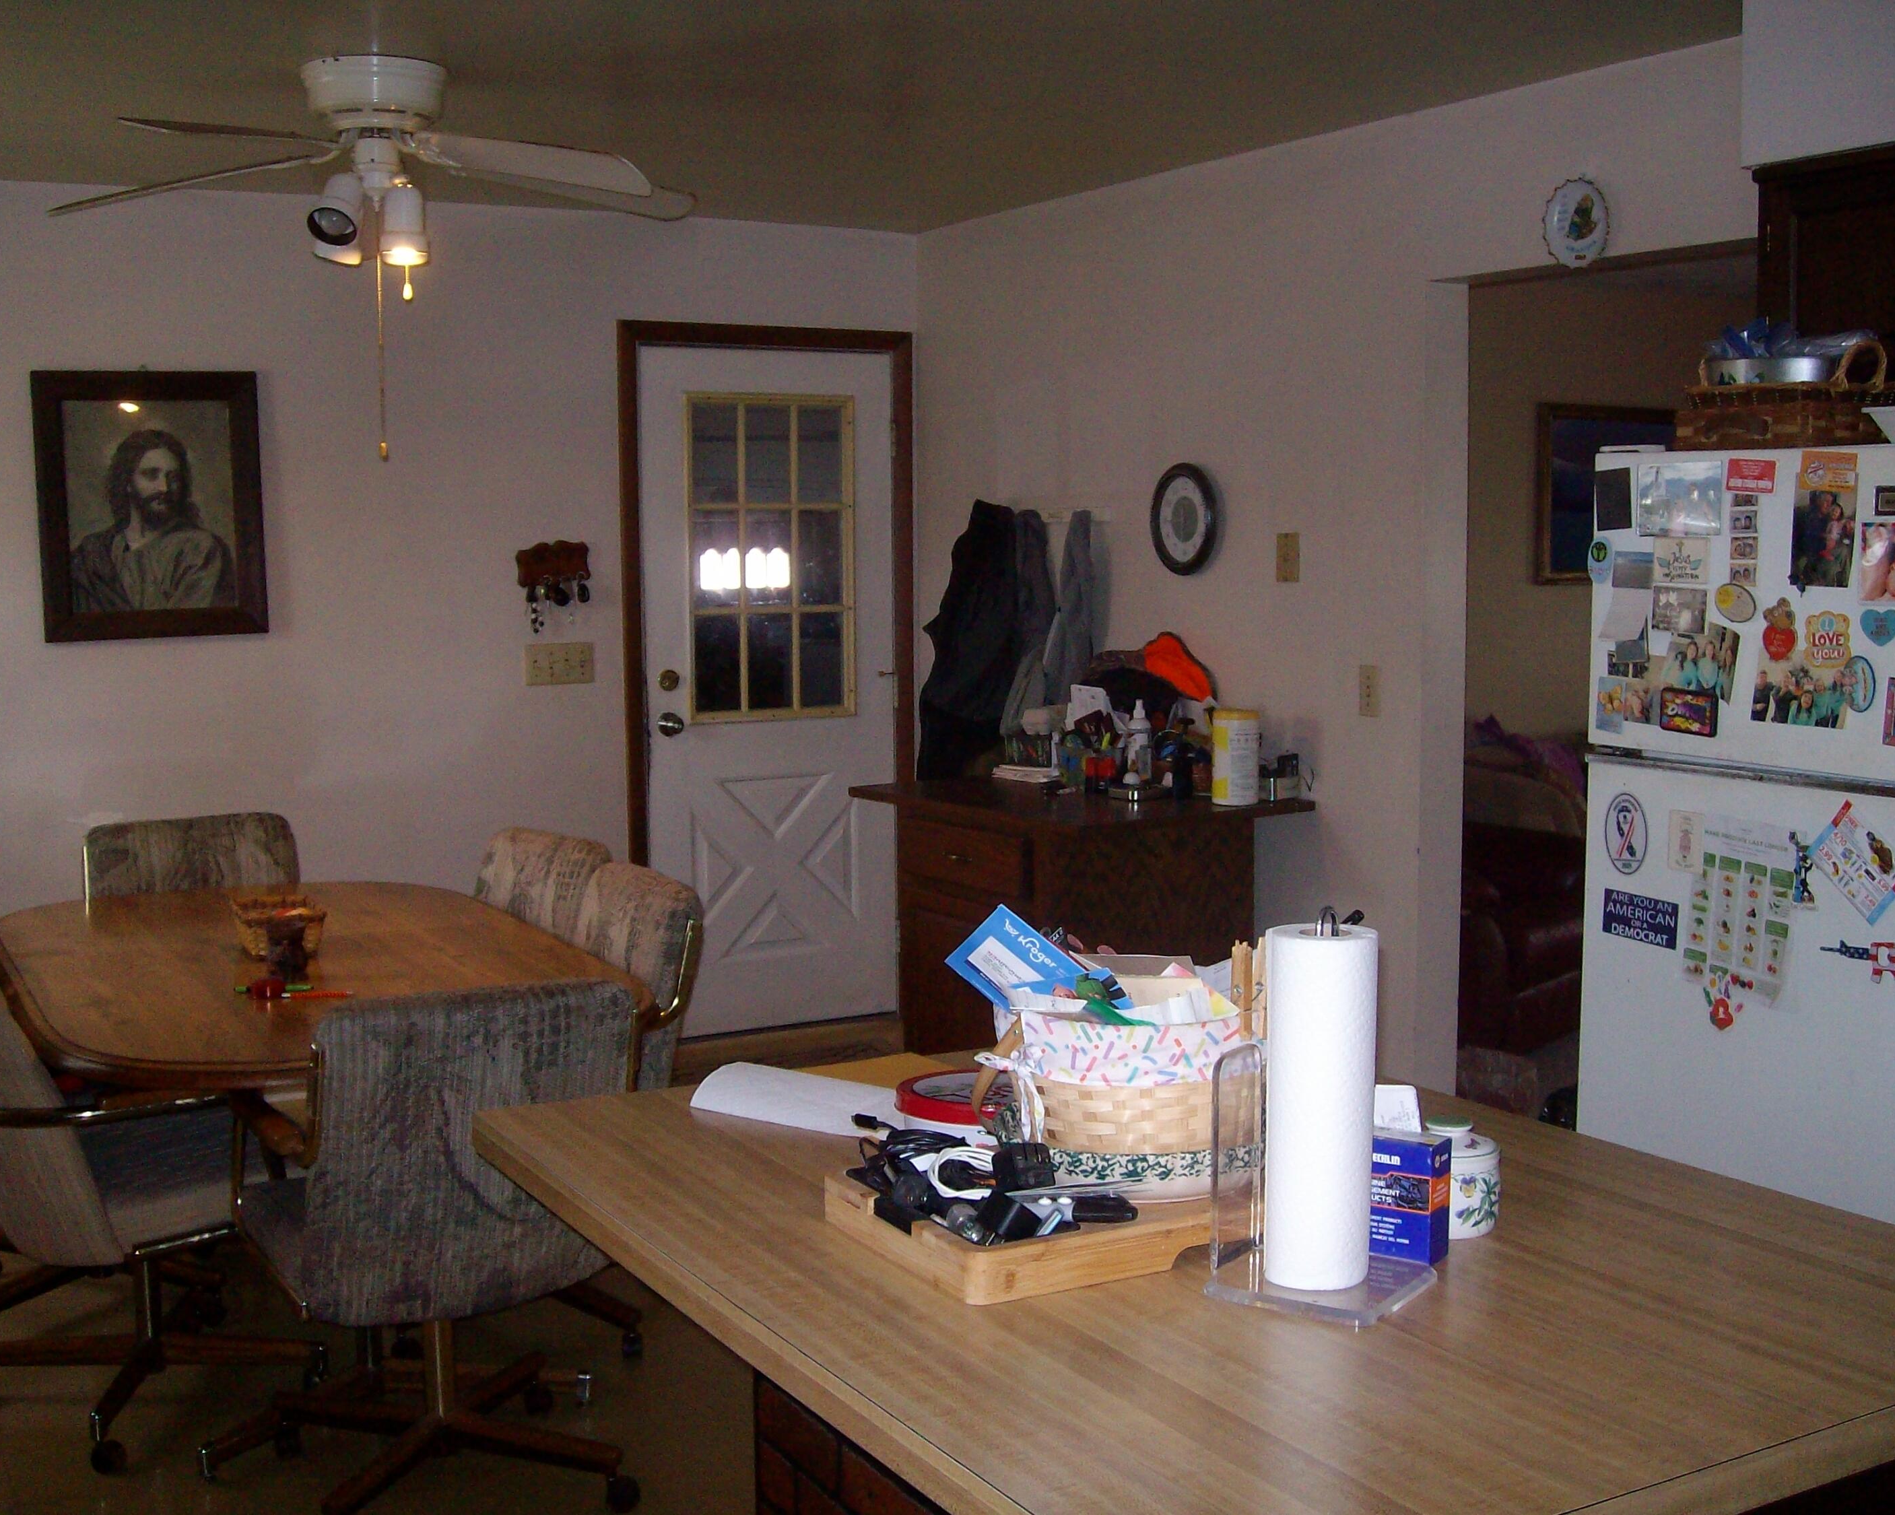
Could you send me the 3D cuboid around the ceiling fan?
[{"bbox_3d":[-1.111,-1.151,3.992,1.320,0.385,1.320,-1,6,0],"label":"ceiling fan"}]

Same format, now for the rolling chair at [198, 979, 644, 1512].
[{"bbox_3d":[-0.806,0.747,3.242,0.540,0.835,0.610,-3,7,-26],"label":"rolling chair"}]

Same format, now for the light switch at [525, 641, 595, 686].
[{"bbox_3d":[-1.083,-0.261,5.709,0.207,0.120,0.014,-4,7,-31],"label":"light switch"}]

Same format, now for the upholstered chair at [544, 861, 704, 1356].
[{"bbox_3d":[-0.820,0.679,3.879,0.610,0.835,0.540,-4,7,-32],"label":"upholstered chair"}]

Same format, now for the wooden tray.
[{"bbox_3d":[0.127,0.379,1.764,0.385,0.040,0.258,-4,6,-28],"label":"wooden tray"}]

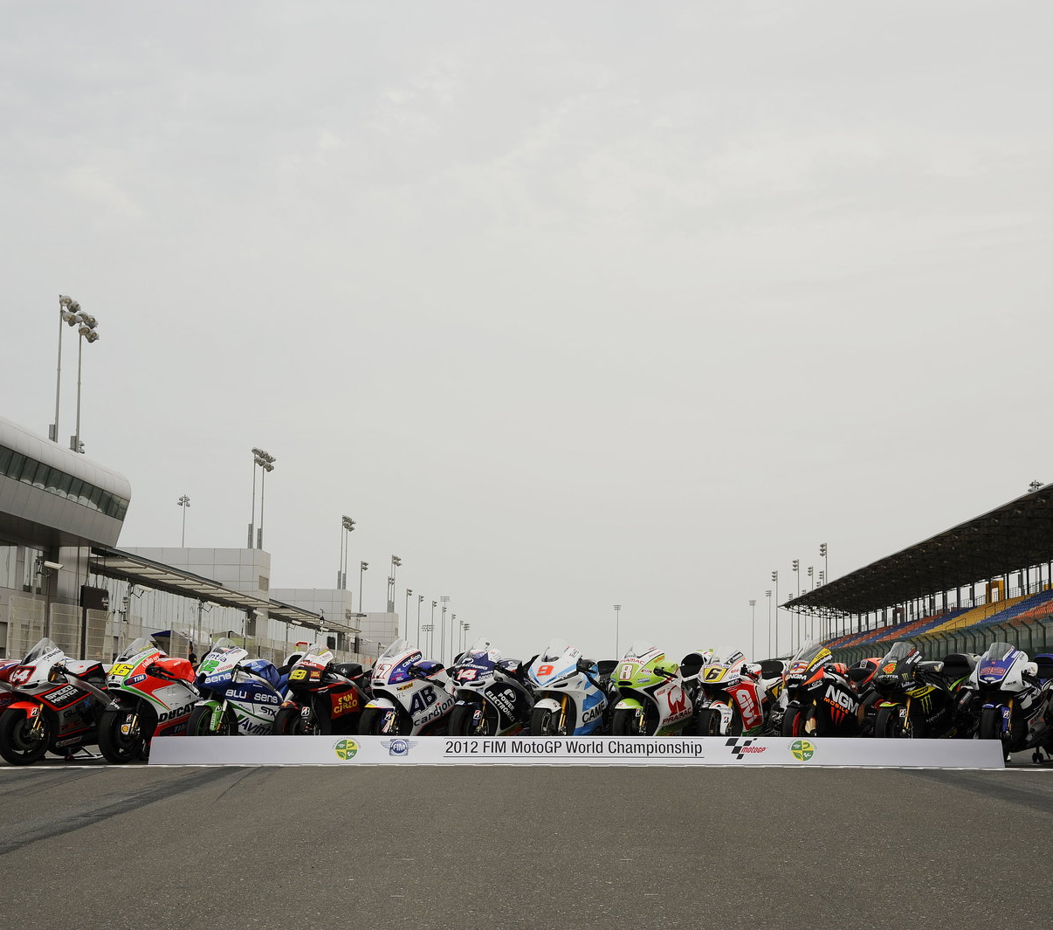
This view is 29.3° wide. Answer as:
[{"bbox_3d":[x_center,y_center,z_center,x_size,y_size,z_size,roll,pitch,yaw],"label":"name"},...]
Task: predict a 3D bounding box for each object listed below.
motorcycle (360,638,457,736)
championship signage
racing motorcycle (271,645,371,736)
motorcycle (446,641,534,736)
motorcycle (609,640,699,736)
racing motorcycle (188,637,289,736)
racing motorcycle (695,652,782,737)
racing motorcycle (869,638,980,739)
[{"bbox_3d":[-0.918,2.303,19.637,0.680,1.190,2.050,-5,-8,38],"label":"motorcycle"},{"bbox_3d":[0.469,2.669,18.782,7.930,0.290,0.220,0,-6,0],"label":"championship signage"},{"bbox_3d":[-1.704,2.315,19.585,0.680,1.150,2.050,-5,-8,38],"label":"racing motorcycle"},{"bbox_3d":[-0.080,2.302,19.645,0.680,1.200,2.050,-4,-8,37],"label":"motorcycle"},{"bbox_3d":[1.464,2.318,19.637,0.680,1.180,2.050,-5,-8,38],"label":"motorcycle"},{"bbox_3d":[-2.490,2.285,19.530,0.680,1.190,2.050,-5,-8,39],"label":"racing motorcycle"},{"bbox_3d":[2.256,2.341,19.634,0.680,1.140,2.050,-5,-8,38],"label":"racing motorcycle"},{"bbox_3d":[3.913,2.328,19.637,0.680,1.180,2.050,-5,-8,38],"label":"racing motorcycle"}]

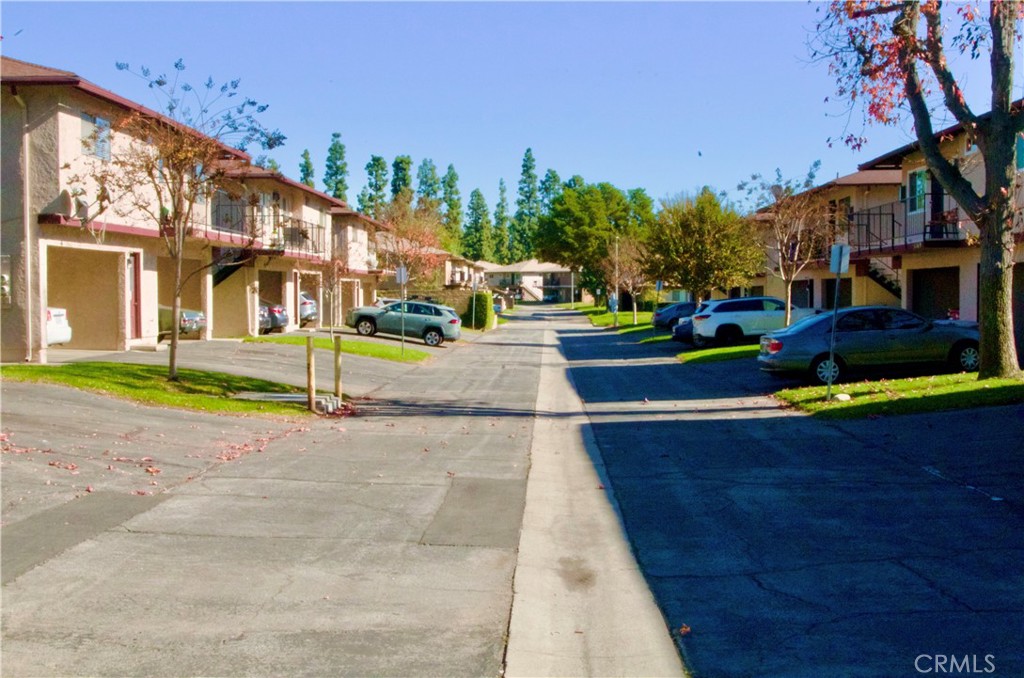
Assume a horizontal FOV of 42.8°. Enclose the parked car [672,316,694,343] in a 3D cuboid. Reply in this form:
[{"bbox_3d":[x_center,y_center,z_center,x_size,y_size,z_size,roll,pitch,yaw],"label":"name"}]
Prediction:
[{"bbox_3d":[8.606,-0.684,51.306,4.650,1.450,1.800,-4,2,0],"label":"parked car"}]

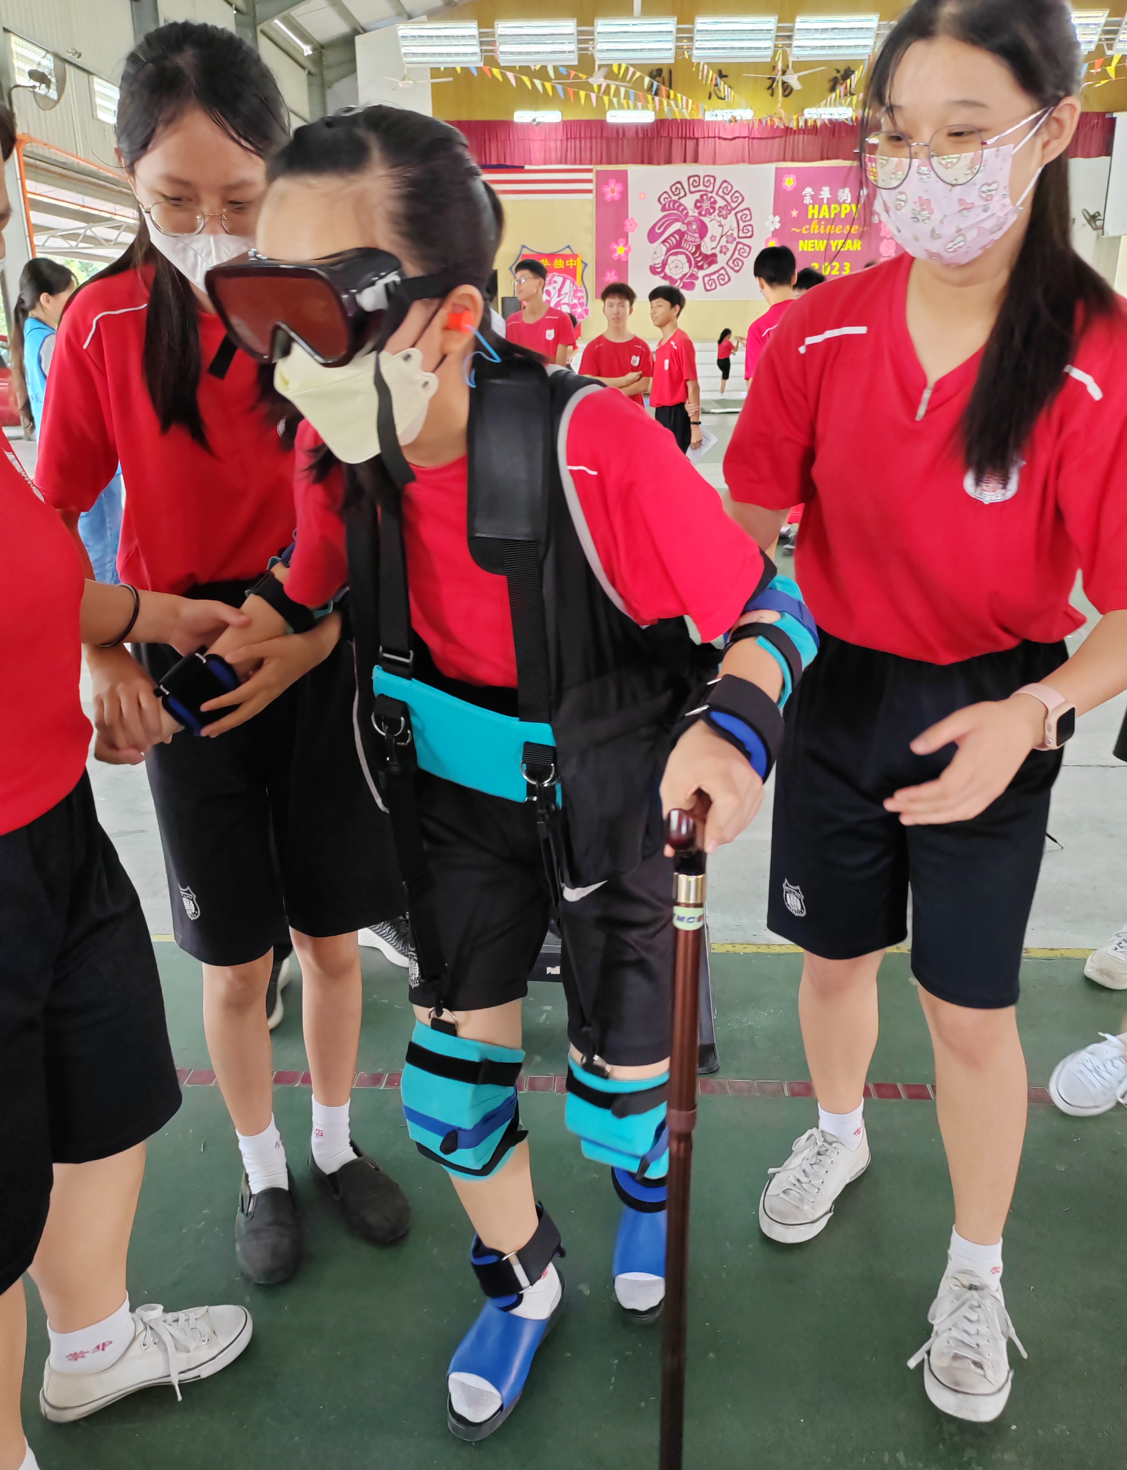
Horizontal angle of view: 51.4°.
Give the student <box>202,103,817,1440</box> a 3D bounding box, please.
[{"bbox_3d":[-0.016,0.136,1.293,0.520,1.470,0.580,9,21,27],"label":"student"}]

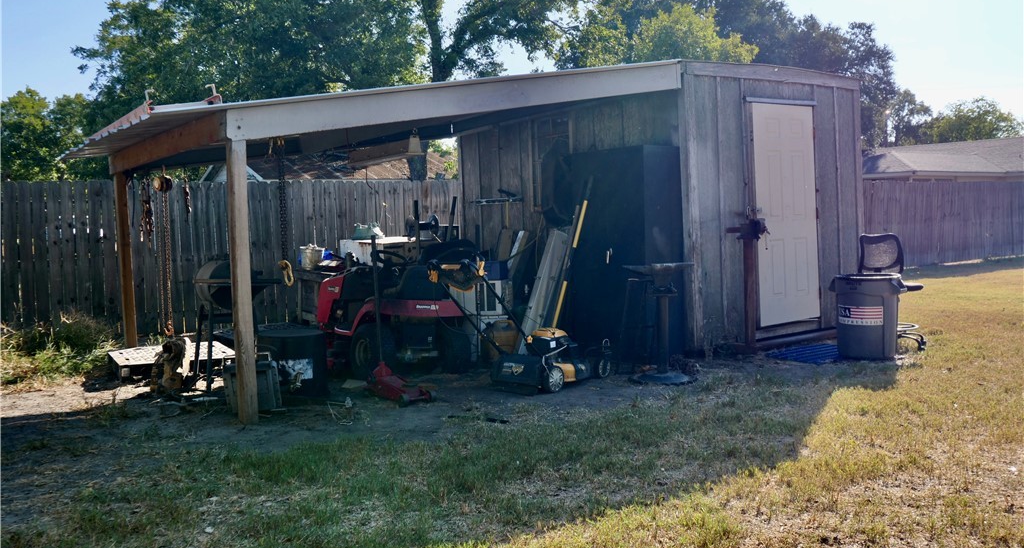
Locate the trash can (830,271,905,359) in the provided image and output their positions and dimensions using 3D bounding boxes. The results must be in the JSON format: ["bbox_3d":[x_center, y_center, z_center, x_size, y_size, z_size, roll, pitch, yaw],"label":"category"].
[{"bbox_3d":[3.026,0.344,7.030,0.640,0.680,0.570,2,6,37],"label":"trash can"}]

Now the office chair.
[{"bbox_3d":[3.418,0.147,7.450,0.610,1.010,0.630,-2,4,-7],"label":"office chair"}]

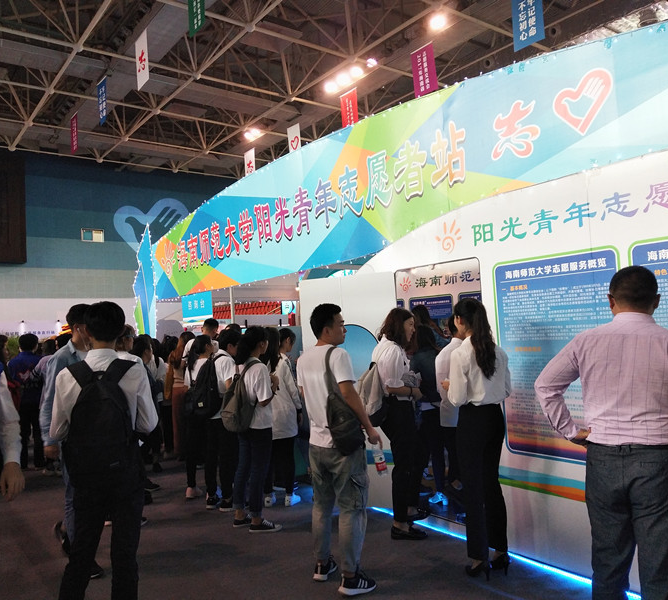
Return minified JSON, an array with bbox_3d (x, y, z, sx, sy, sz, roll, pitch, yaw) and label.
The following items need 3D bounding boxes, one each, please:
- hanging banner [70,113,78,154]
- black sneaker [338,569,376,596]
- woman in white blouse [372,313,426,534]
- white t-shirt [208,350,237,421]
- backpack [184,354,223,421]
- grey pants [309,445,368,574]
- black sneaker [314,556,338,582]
[{"bbox_3d":[-12.250,-7.840,28.455,0.030,1.750,0.998,0,-5,-37],"label":"hanging banner"},{"bbox_3d":[0.150,1.643,3.540,0.270,0.110,0.100,0,-5,-37],"label":"black sneaker"},{"bbox_3d":[0.492,0.903,4.450,0.380,1.660,0.440,-2,-4,-10],"label":"woman in white blouse"},{"bbox_3d":[-1.043,0.785,5.520,0.270,0.650,0.440,1,-5,-42],"label":"white t-shirt"},{"bbox_3d":[-1.191,0.795,5.400,0.330,0.530,0.240,-6,-5,37],"label":"backpack"},{"bbox_3d":[0.027,1.230,3.650,0.310,0.870,0.400,1,-6,-44],"label":"grey pants"},{"bbox_3d":[-0.038,1.672,3.820,0.100,0.110,0.270,-4,-4,17],"label":"black sneaker"}]

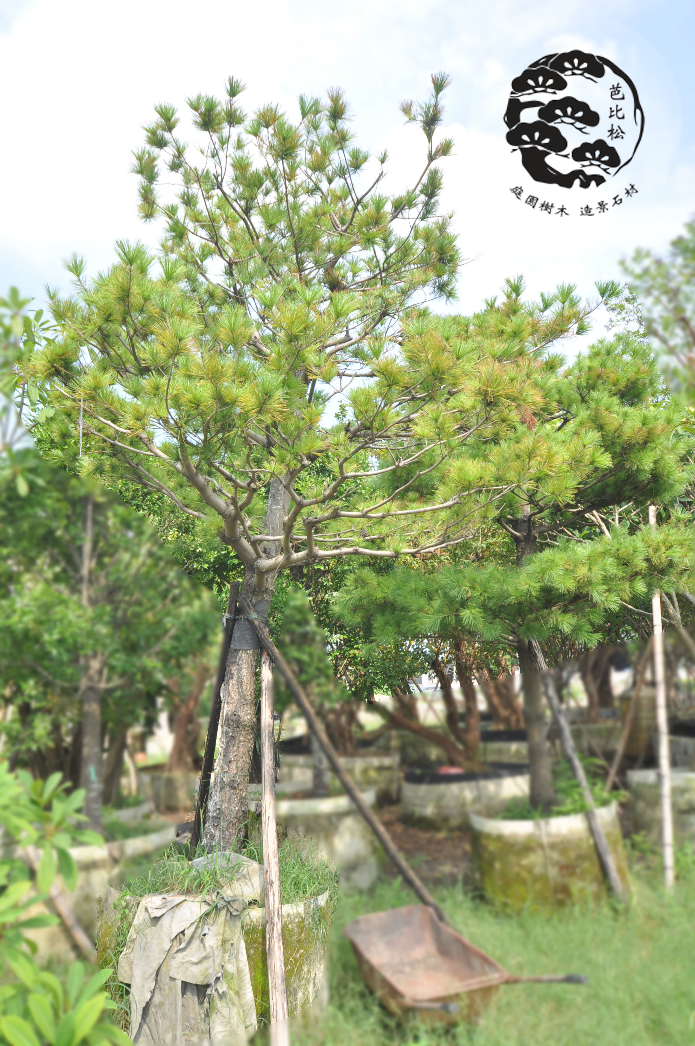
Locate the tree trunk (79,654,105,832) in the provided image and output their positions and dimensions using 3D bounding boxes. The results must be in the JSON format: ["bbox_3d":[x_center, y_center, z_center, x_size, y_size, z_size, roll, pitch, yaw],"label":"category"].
[{"bbox_3d":[-1.628,1.392,5.010,0.150,1.110,0.150,-1,-10,0],"label":"tree trunk"}]

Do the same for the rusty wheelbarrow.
[{"bbox_3d":[0.460,2.209,3.790,0.580,0.460,1.250,4,-10,-24],"label":"rusty wheelbarrow"}]

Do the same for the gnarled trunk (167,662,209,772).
[{"bbox_3d":[-1.941,2.352,9.544,0.508,1.309,0.420,0,-9,0],"label":"gnarled trunk"}]

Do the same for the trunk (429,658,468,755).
[{"bbox_3d":[1.159,2.081,8.930,0.428,1.100,0.300,0,-9,0],"label":"trunk"}]

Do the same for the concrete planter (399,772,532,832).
[{"bbox_3d":[1.116,2.531,7.145,1.200,0.470,1.200,-1,-10,0],"label":"concrete planter"}]

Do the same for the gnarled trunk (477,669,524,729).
[{"bbox_3d":[2.389,2.782,12.210,0.739,1.001,0.500,0,-9,0],"label":"gnarled trunk"}]

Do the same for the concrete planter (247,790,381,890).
[{"bbox_3d":[-0.311,2.420,6.060,1.070,0.580,1.070,-1,-10,0],"label":"concrete planter"}]

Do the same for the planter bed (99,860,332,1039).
[{"bbox_3d":[-0.618,1.988,3.679,1.060,0.580,1.060,-1,-10,0],"label":"planter bed"}]

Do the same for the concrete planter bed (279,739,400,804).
[{"bbox_3d":[-0.076,3.087,9.524,1.480,0.620,1.450,0,-9,0],"label":"concrete planter bed"}]

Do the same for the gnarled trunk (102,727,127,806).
[{"bbox_3d":[-1.743,1.824,5.876,0.170,0.660,0.170,-1,-10,0],"label":"gnarled trunk"}]

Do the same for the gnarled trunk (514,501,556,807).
[{"bbox_3d":[1.317,0.928,5.570,0.200,2.140,0.200,-1,-10,0],"label":"gnarled trunk"}]

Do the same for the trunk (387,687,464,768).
[{"bbox_3d":[0.886,2.288,8.845,0.895,0.915,0.400,0,-9,0],"label":"trunk"}]

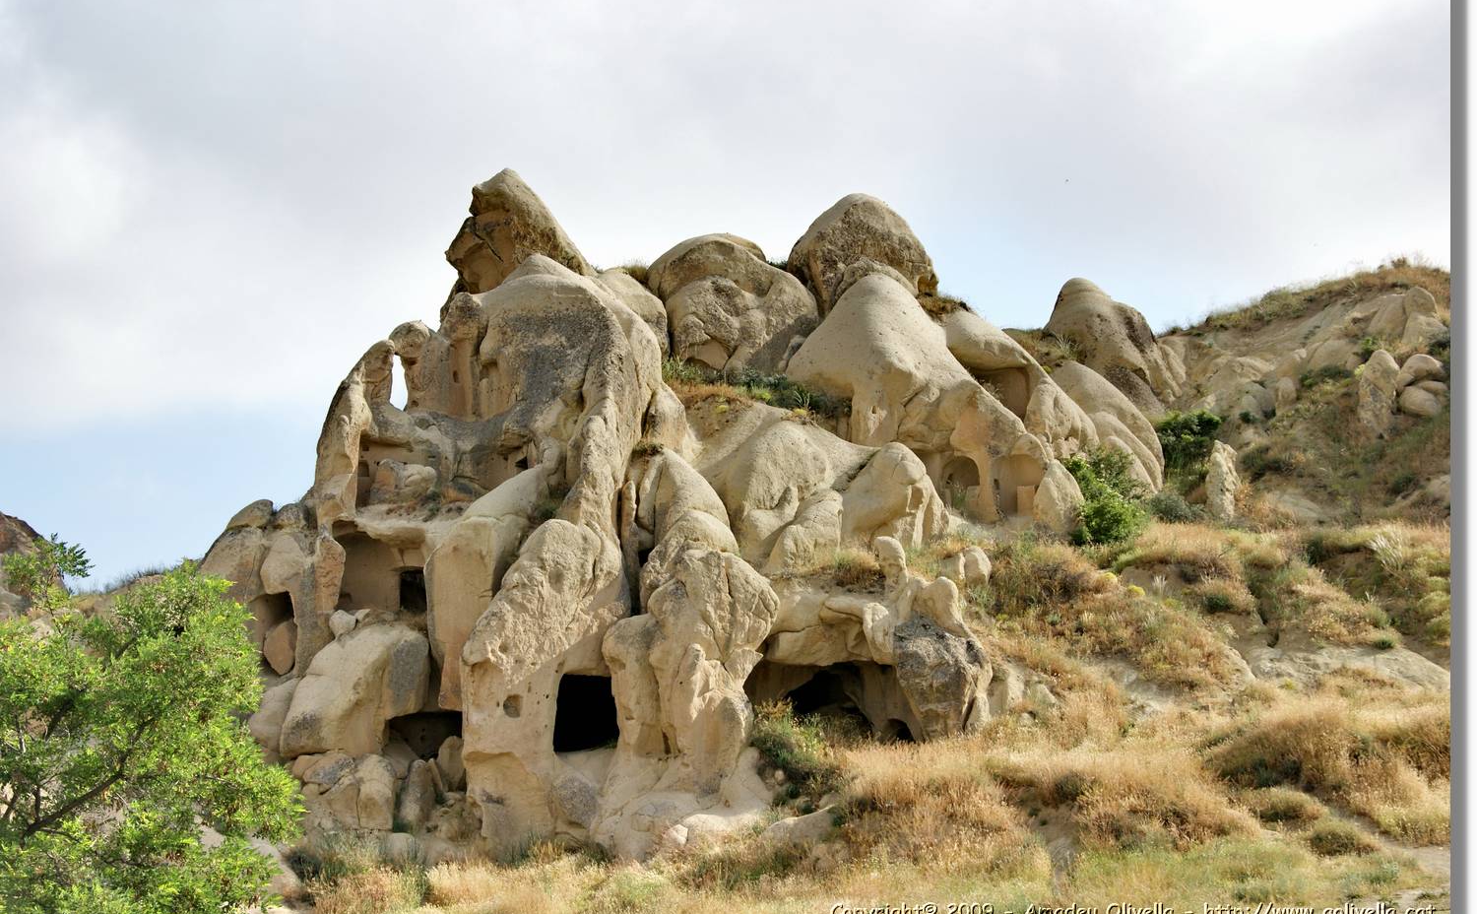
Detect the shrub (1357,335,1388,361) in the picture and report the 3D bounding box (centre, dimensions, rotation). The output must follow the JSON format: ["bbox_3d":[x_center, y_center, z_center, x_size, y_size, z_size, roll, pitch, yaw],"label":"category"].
[{"bbox_3d":[22.668,-3.900,88.000,1.155,0.949,0.924,0,-6,0],"label":"shrub"}]

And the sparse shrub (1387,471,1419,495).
[{"bbox_3d":[21.061,0.823,78.000,0.987,0.768,0.790,0,-6,0],"label":"sparse shrub"}]

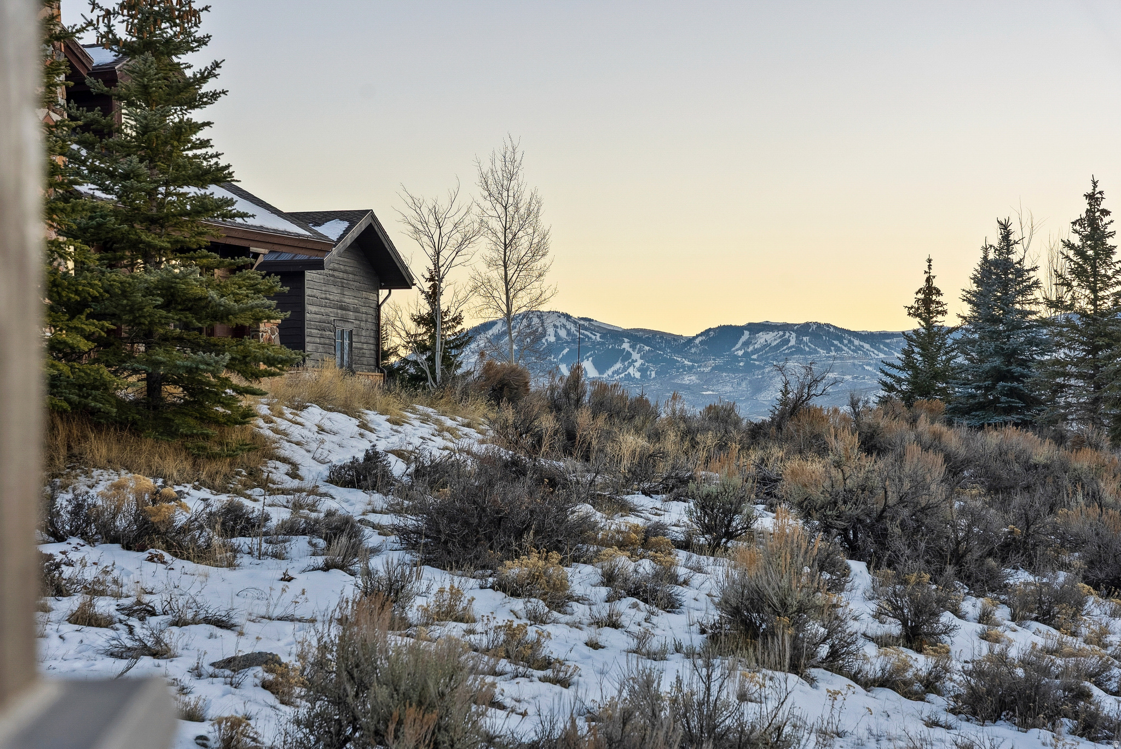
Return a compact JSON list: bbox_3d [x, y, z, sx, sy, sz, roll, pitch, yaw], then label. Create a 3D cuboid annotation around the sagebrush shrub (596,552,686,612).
[{"bbox_3d":[0.552,1.447,15.200,0.610,0.403,0.550,0,-1,0],"label":"sagebrush shrub"}]

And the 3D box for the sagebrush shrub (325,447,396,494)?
[{"bbox_3d":[-2.569,1.226,28.000,0.877,0.583,0.750,0,-1,0],"label":"sagebrush shrub"}]

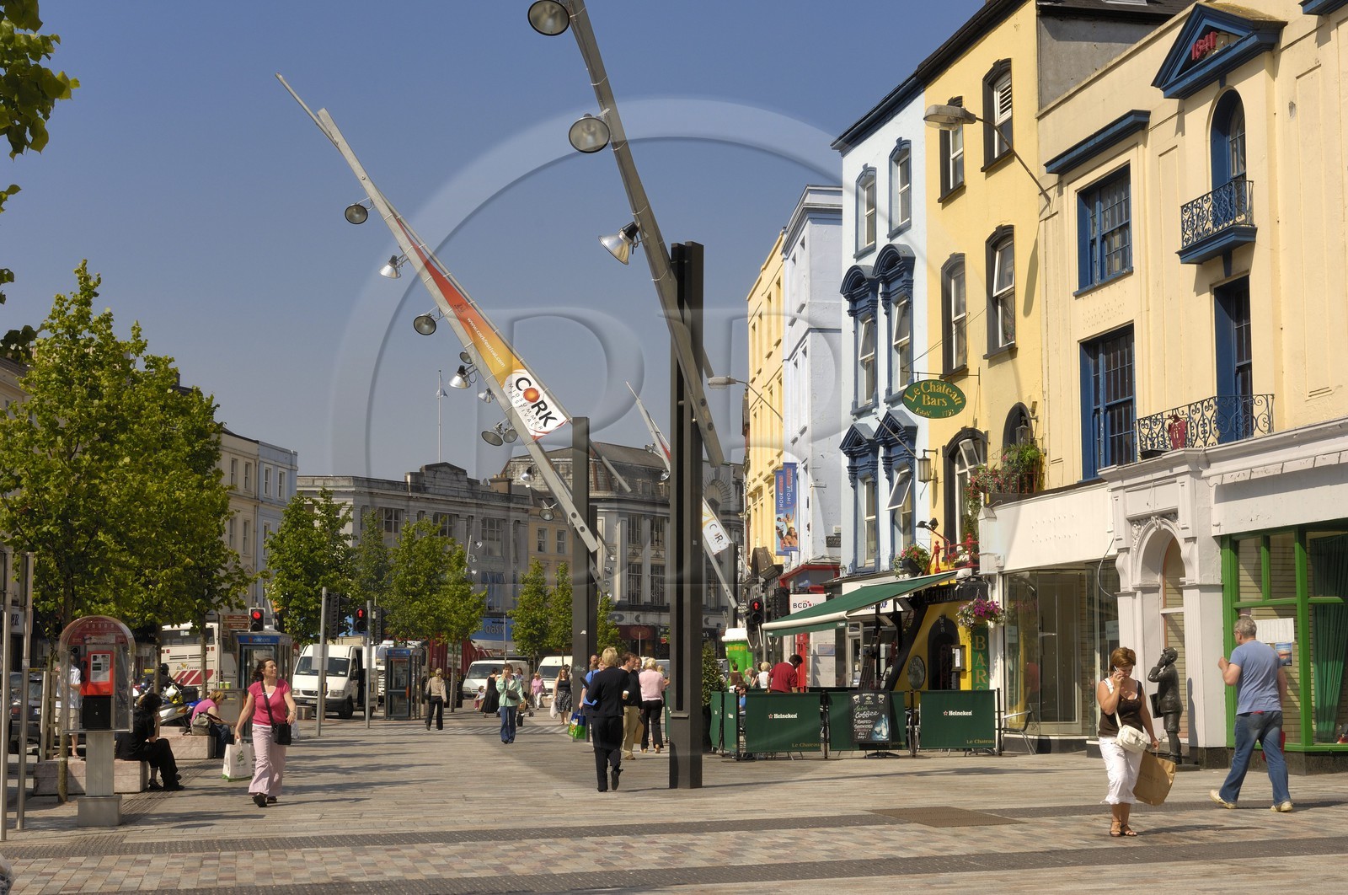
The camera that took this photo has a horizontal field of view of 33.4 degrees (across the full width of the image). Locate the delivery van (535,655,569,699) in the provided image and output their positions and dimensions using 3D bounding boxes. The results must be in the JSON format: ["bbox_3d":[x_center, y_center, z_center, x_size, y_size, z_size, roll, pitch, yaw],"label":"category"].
[{"bbox_3d":[-6.337,12.601,121.630,2.000,2.450,5.200,0,-6,0],"label":"delivery van"}]

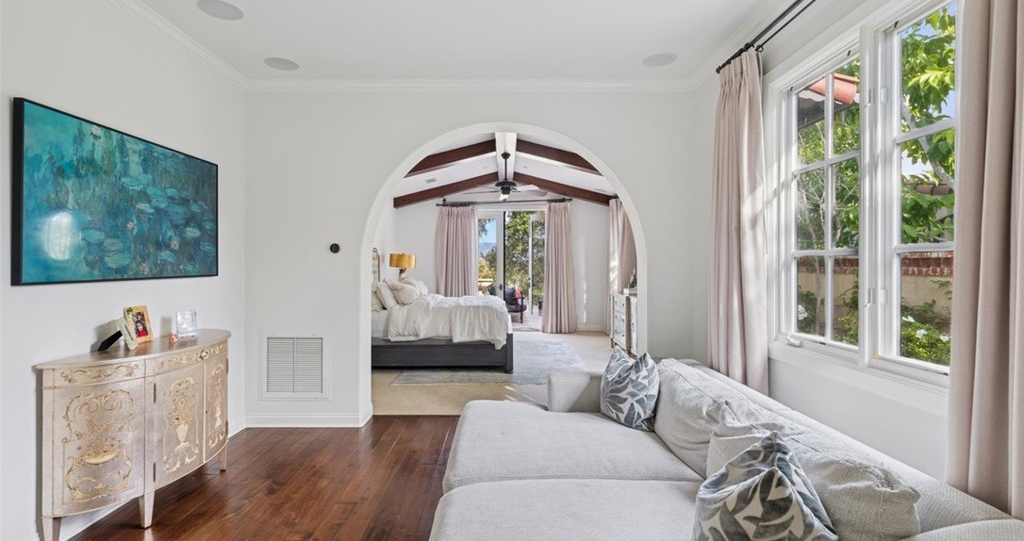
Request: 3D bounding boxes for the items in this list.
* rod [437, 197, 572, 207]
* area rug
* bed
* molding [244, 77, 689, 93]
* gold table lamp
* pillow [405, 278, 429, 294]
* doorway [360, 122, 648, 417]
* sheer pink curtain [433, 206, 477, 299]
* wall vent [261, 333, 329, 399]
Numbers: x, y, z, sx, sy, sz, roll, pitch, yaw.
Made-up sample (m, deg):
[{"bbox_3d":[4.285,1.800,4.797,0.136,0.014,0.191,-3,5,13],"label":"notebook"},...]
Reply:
[{"bbox_3d":[-0.141,-1.327,8.864,2.645,0.070,0.100,-2,1,-1],"label":"rod"},{"bbox_3d":[-0.222,1.250,6.580,2.362,0.012,2.932,0,1,-1],"label":"area rug"},{"bbox_3d":[-1.153,0.455,6.652,2.325,1.600,2.050,0,1,-1],"label":"bed"},{"bbox_3d":[-0.326,-1.516,3.701,3.707,0.085,0.070,0,1,-1],"label":"molding"},{"bbox_3d":[-1.973,0.074,8.175,0.480,0.760,0.480,0,1,-1],"label":"gold table lamp"},{"bbox_3d":[-1.559,0.297,7.184,0.180,0.430,0.600,-38,1,0],"label":"pillow"},{"bbox_3d":[-0.060,0.035,3.897,2.370,2.518,0.280,0,1,-1],"label":"doorway"},{"bbox_3d":[-1.108,-0.028,8.869,0.791,2.482,0.180,0,1,-1],"label":"sheer pink curtain"},{"bbox_3d":[-1.779,0.789,3.733,0.578,0.570,0.025,0,1,-1],"label":"wall vent"}]

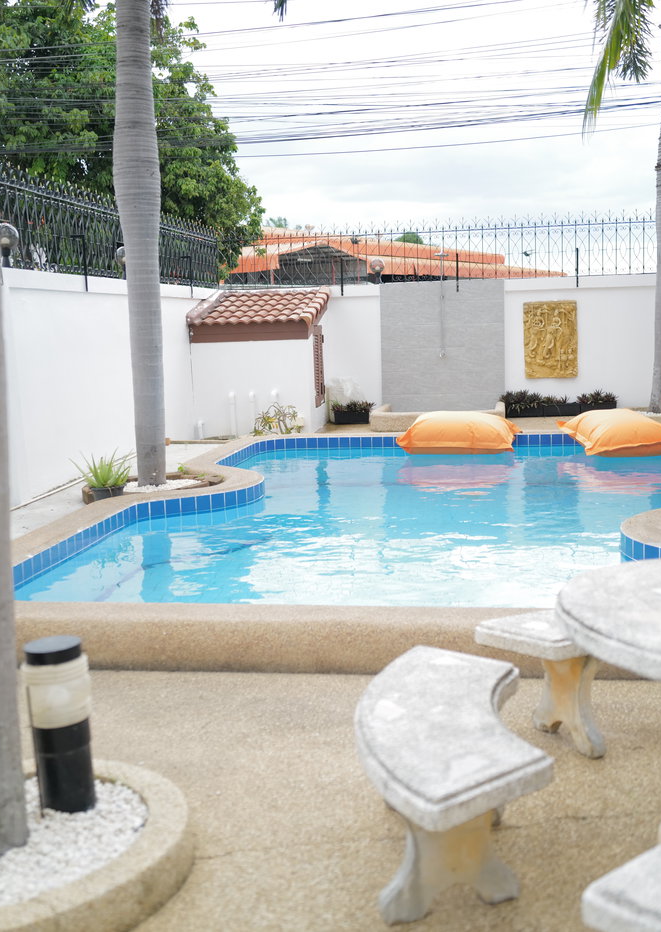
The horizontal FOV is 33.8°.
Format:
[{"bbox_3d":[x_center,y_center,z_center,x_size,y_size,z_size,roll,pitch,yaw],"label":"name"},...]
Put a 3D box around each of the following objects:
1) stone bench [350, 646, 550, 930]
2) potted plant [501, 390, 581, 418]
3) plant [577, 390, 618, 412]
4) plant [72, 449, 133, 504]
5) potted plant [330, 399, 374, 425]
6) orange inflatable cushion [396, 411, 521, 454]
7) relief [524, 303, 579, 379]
[{"bbox_3d":[0.307,0.821,2.809,0.452,0.388,1.092,-1,8,3],"label":"stone bench"},{"bbox_3d":[2.713,-0.786,14.072,1.020,0.360,0.320,-1,8,6],"label":"potted plant"},{"bbox_3d":[3.461,-0.792,14.094,0.540,0.330,0.300,-1,8,6],"label":"plant"},{"bbox_3d":[-1.678,0.088,8.060,0.400,0.410,0.380,-1,8,6],"label":"plant"},{"bbox_3d":[0.276,-0.721,14.136,0.550,0.330,0.300,-1,8,6],"label":"potted plant"},{"bbox_3d":[1.217,-0.319,10.316,1.150,0.400,0.950,-1,8,6],"label":"orange inflatable cushion"},{"bbox_3d":[2.846,-1.634,14.050,0.700,1.000,0.070,-1,8,6],"label":"relief"}]

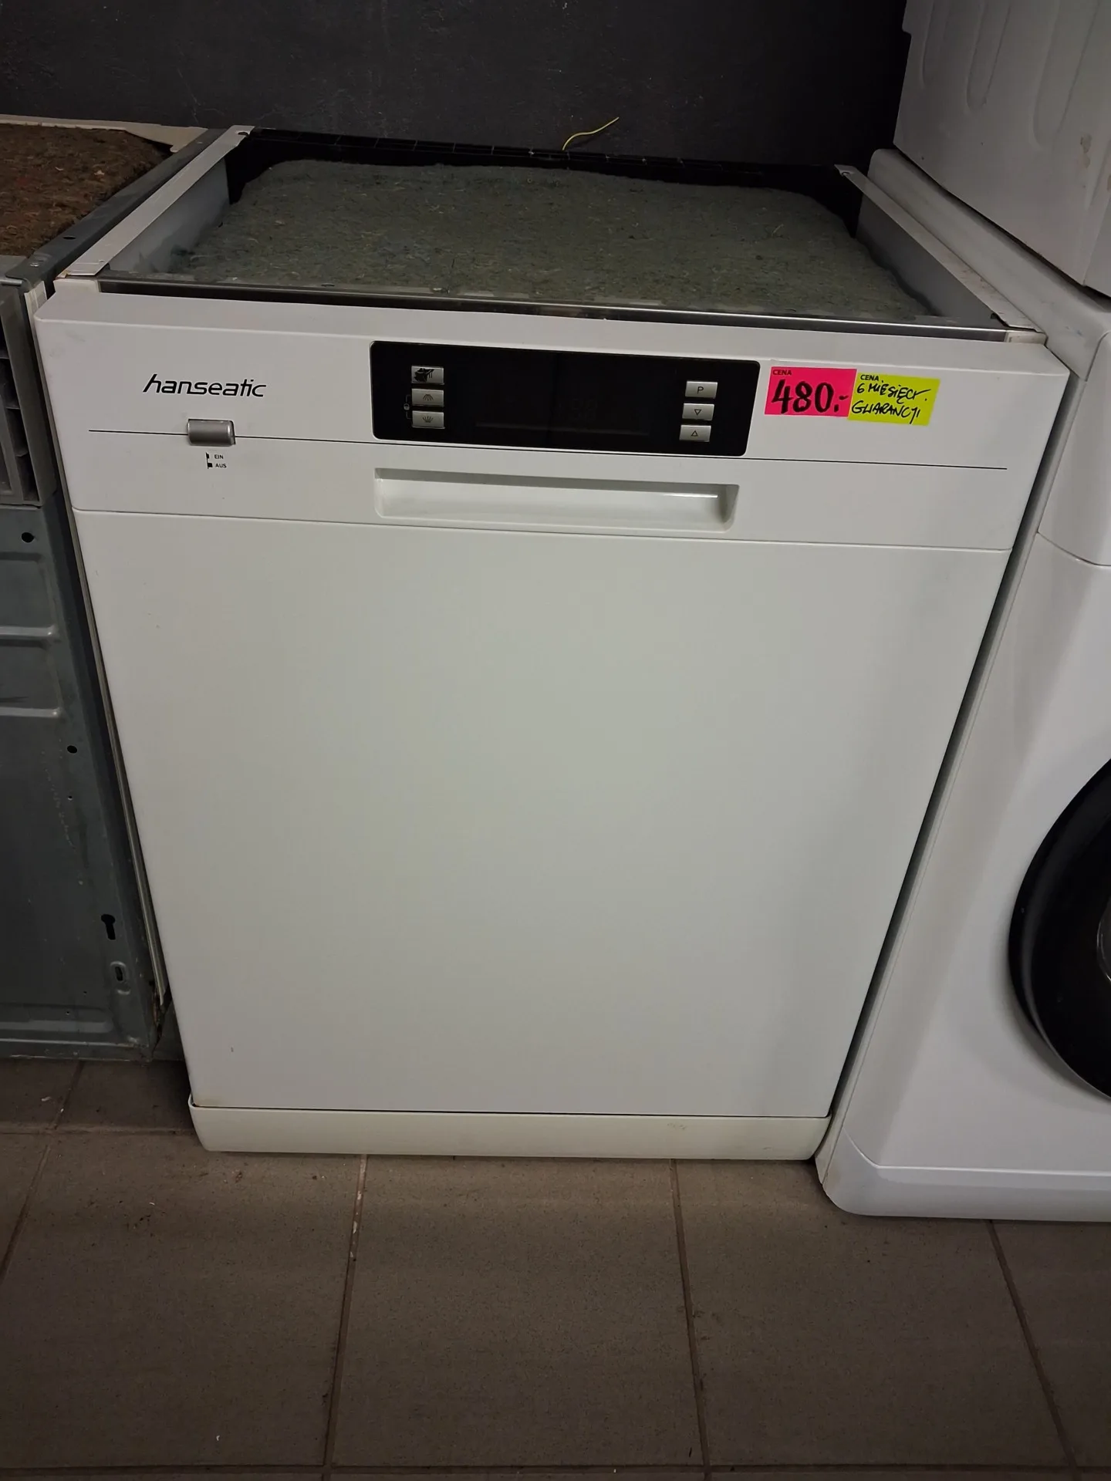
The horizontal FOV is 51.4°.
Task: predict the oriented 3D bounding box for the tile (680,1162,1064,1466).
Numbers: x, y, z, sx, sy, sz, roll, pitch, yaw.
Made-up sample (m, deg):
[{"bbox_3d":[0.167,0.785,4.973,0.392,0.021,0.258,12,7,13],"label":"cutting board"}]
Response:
[{"bbox_3d":[0.268,0.501,1.054,0.297,0.009,0.297,2,36,-3],"label":"tile"}]

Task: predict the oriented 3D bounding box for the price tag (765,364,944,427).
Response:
[{"bbox_3d":[0.176,-0.204,0.685,0.102,0.032,0.002,2,36,-3],"label":"price tag"}]

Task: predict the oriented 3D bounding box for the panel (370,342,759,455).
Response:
[{"bbox_3d":[0.005,-0.202,0.684,0.224,0.058,0.010,2,36,-3],"label":"panel"}]

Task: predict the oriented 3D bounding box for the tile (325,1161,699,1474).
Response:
[{"bbox_3d":[-0.034,0.490,1.037,0.297,0.009,0.297,2,36,-3],"label":"tile"}]

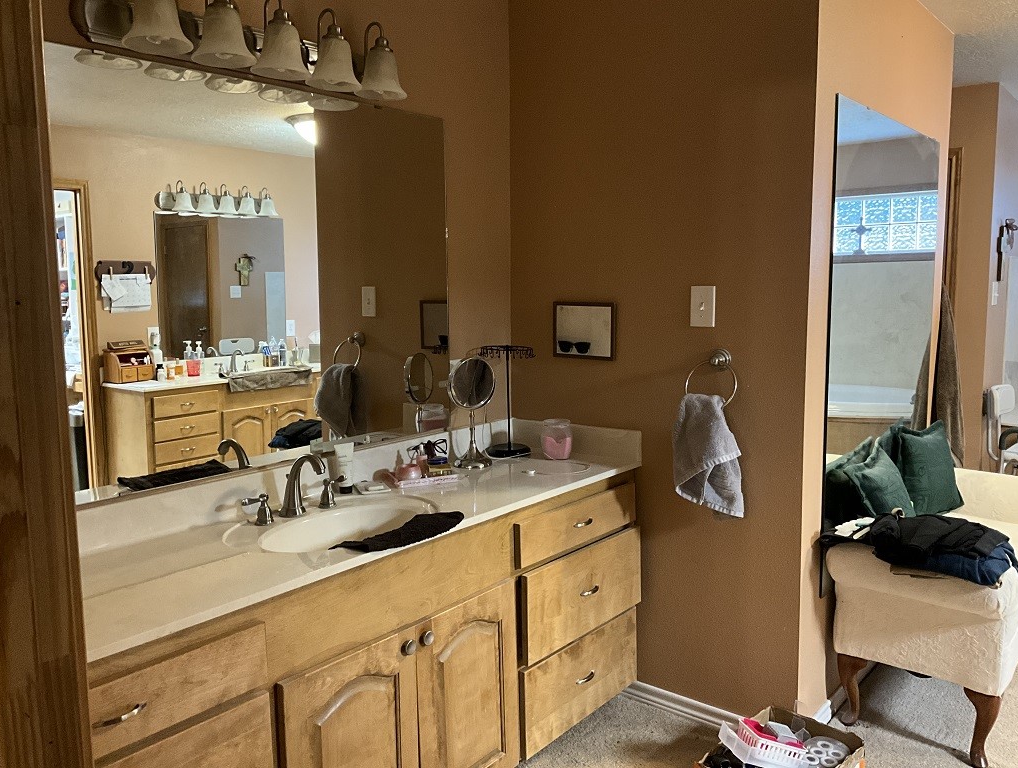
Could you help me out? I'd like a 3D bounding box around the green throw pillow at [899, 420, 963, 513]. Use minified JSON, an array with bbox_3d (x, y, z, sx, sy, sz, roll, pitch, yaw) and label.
[{"bbox_3d":[1.645,0.332,3.332,0.390,0.370,0.140,-5,-8,-41],"label":"green throw pillow"}]

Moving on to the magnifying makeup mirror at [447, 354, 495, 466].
[{"bbox_3d":[-0.119,0.087,2.772,0.166,0.352,0.128,-5,8,-32],"label":"magnifying makeup mirror"}]

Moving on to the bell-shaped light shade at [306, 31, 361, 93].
[{"bbox_3d":[-0.461,-0.859,2.256,0.143,0.140,0.143,-1,7,0],"label":"bell-shaped light shade"}]

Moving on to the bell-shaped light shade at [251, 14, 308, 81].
[{"bbox_3d":[-0.565,-0.841,2.129,0.143,0.140,0.143,-1,7,0],"label":"bell-shaped light shade"}]

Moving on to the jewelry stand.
[{"bbox_3d":[-0.004,0.055,2.936,0.188,0.372,0.188,-1,7,0],"label":"jewelry stand"}]

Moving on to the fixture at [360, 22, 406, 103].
[{"bbox_3d":[-0.363,-0.906,2.385,0.160,0.200,0.147,-1,7,0],"label":"fixture"}]

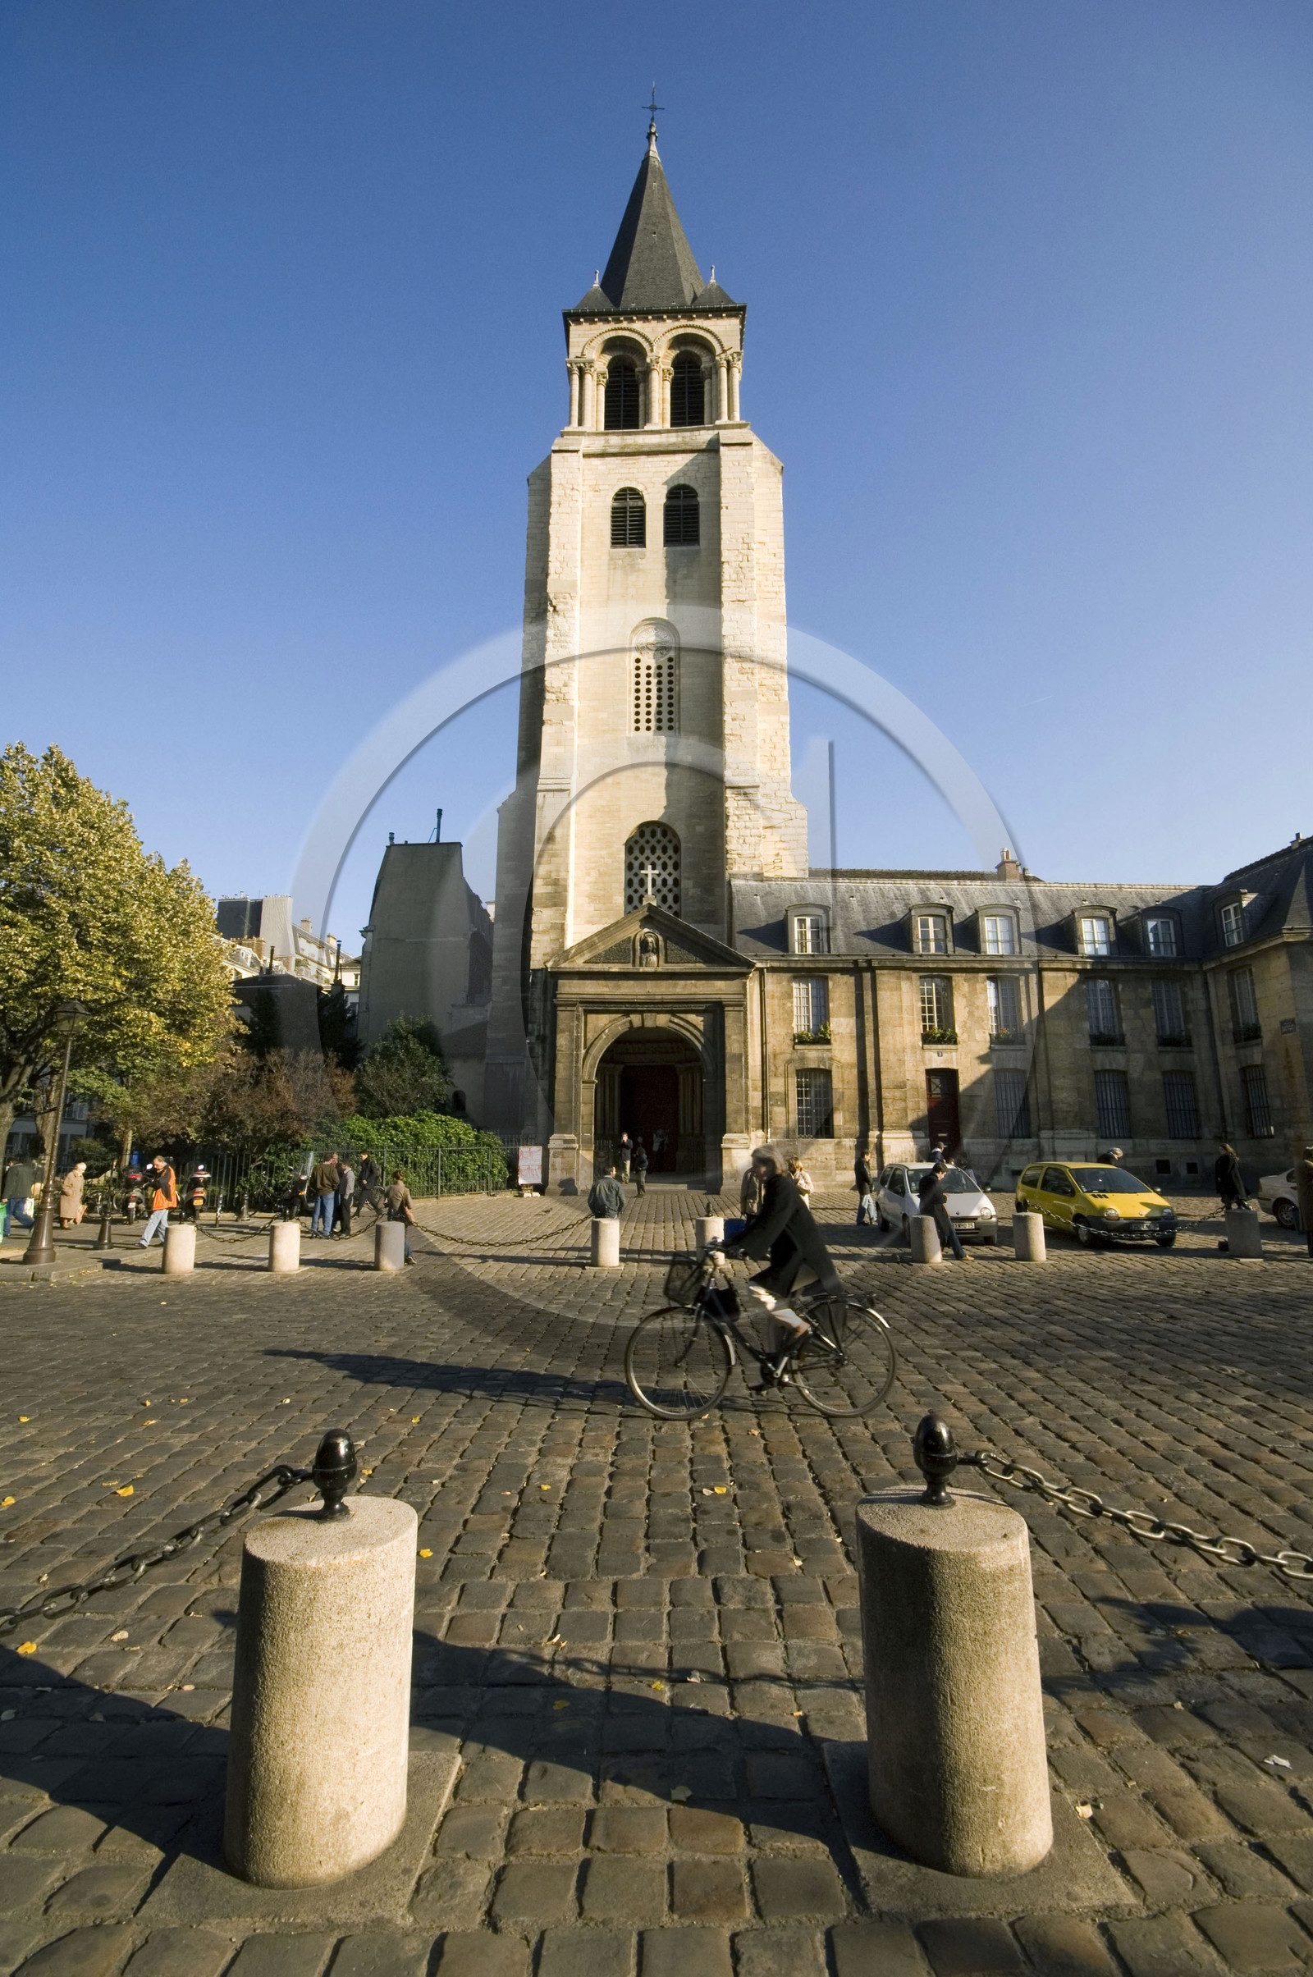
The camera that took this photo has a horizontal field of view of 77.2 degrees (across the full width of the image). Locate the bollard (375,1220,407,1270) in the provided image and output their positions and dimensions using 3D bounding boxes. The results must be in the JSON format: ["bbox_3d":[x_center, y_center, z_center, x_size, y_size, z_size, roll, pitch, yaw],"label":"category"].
[{"bbox_3d":[-4.173,4.031,12.883,0.430,0.680,0.430,0,-11,0],"label":"bollard"}]

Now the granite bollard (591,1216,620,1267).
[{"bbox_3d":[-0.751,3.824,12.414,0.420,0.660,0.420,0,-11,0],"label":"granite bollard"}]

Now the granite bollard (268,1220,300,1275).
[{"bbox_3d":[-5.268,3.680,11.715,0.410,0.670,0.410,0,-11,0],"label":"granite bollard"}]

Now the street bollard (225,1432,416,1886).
[{"bbox_3d":[-0.864,1.668,2.198,0.435,0.910,0.435,0,-11,0],"label":"street bollard"}]

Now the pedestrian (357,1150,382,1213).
[{"bbox_3d":[-7.675,5.251,22.098,0.750,1.716,0.500,5,-12,-23],"label":"pedestrian"}]

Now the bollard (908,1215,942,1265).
[{"bbox_3d":[4.225,3.977,12.898,0.420,0.690,0.420,0,-11,0],"label":"bollard"}]

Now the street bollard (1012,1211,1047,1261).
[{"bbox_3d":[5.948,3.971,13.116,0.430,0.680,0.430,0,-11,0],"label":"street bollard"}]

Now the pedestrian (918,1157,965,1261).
[{"bbox_3d":[4.616,3.572,13.110,0.820,1.573,0.500,2,-11,-11],"label":"pedestrian"}]

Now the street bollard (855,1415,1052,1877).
[{"bbox_3d":[0.785,1.667,2.228,0.440,0.950,0.440,0,-11,0],"label":"street bollard"}]

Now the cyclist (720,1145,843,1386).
[{"bbox_3d":[0.815,1.846,5.498,0.820,1.548,0.520,1,-11,-3],"label":"cyclist"}]

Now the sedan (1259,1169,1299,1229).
[{"bbox_3d":[14.801,4.415,17.175,1.740,1.410,4.450,0,-11,3],"label":"sedan"}]

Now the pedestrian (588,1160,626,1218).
[{"bbox_3d":[-0.750,3.490,12.907,0.560,1.470,0.500,0,-11,0],"label":"pedestrian"}]

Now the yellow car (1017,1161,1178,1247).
[{"bbox_3d":[8.430,4.160,15.970,1.630,1.420,3.430,1,-11,-2],"label":"yellow car"}]

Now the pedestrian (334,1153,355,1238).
[{"bbox_3d":[-6.686,4.531,17.810,0.360,1.638,0.480,-1,-11,6],"label":"pedestrian"}]

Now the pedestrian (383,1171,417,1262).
[{"bbox_3d":[-4.178,3.700,13.284,0.520,1.479,0.620,-4,-12,20],"label":"pedestrian"}]

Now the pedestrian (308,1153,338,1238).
[{"bbox_3d":[-7.147,4.448,17.711,0.560,1.759,0.360,-3,-12,17],"label":"pedestrian"}]

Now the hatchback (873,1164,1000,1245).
[{"bbox_3d":[5.486,4.288,16.415,1.630,1.420,3.430,-1,-11,4],"label":"hatchback"}]

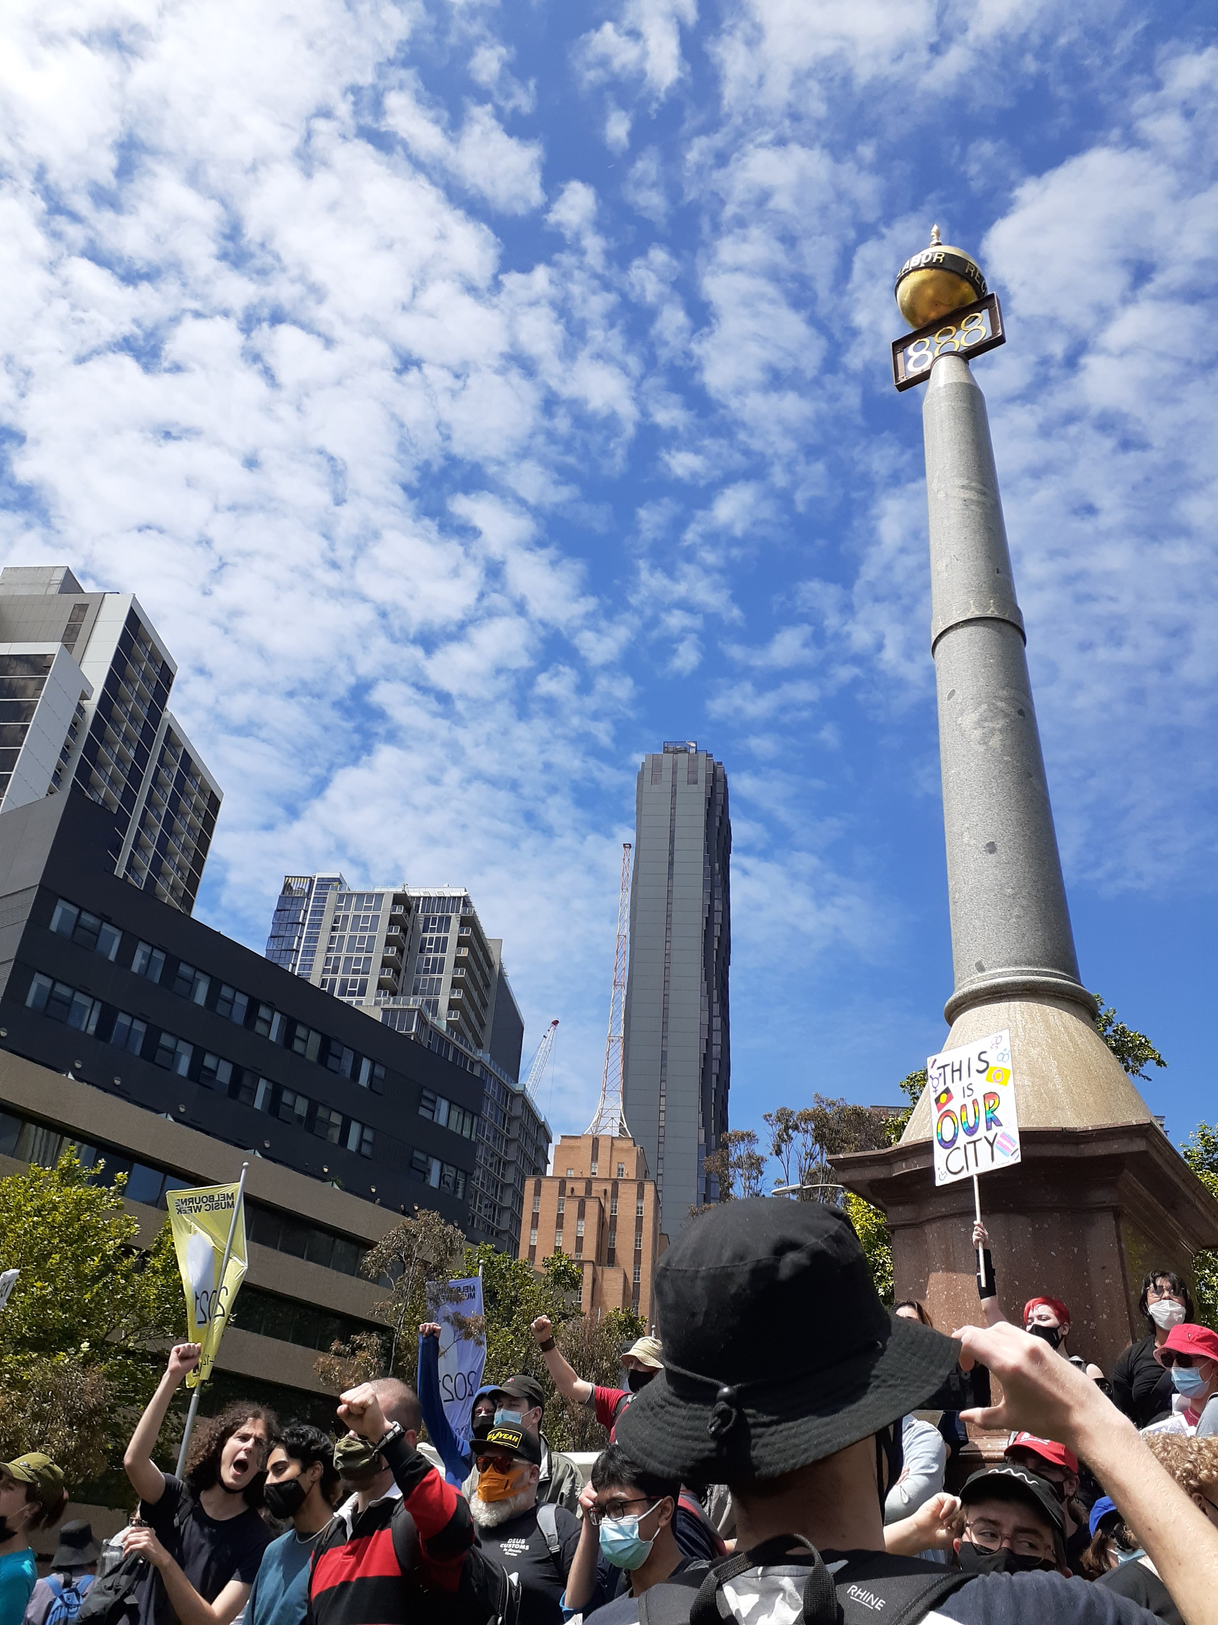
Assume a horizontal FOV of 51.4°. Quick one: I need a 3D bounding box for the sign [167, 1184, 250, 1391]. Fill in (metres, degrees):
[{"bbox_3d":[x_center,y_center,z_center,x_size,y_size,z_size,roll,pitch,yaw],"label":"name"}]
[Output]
[{"bbox_3d":[-5.046,5.819,15.813,1.000,2.500,0.350,0,-32,7],"label":"sign"}]

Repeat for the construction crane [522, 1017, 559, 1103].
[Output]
[{"bbox_3d":[-27.242,95.059,381.112,22.000,70.000,9.000,4,-32,0],"label":"construction crane"}]

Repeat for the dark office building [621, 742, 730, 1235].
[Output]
[{"bbox_3d":[14.204,70.885,273.988,23.000,187.000,34.000,0,-32,6],"label":"dark office building"}]

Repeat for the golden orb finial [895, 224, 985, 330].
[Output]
[{"bbox_3d":[2.930,-4.832,11.300,0.750,1.330,0.750,-7,-34,17],"label":"golden orb finial"}]

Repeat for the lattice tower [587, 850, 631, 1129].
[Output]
[{"bbox_3d":[1.091,22.459,159.354,6.000,43.500,6.000,0,-32,7],"label":"lattice tower"}]

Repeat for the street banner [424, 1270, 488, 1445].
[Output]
[{"bbox_3d":[-2.418,8.466,19.643,1.100,2.500,0.300,-7,-34,17],"label":"street banner"}]

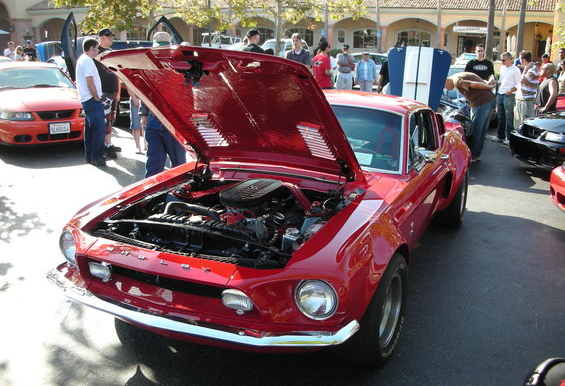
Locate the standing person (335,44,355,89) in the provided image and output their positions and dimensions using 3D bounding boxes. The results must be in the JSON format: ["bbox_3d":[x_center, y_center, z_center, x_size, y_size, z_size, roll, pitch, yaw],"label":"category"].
[{"bbox_3d":[1.702,-3.088,15.318,0.520,1.730,0.340,3,15,4],"label":"standing person"}]

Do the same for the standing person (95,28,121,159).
[{"bbox_3d":[-2.574,-1.430,8.381,0.420,1.850,0.560,1,15,-1],"label":"standing person"}]

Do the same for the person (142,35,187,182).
[{"bbox_3d":[-1.016,-0.472,4.962,0.500,1.776,0.340,-3,15,-17],"label":"person"}]

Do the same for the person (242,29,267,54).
[{"bbox_3d":[-0.447,-1.736,9.466,0.360,1.860,0.520,-11,19,-39],"label":"person"}]

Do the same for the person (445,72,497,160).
[{"bbox_3d":[2.934,-1.182,8.918,0.850,1.368,0.520,5,15,14],"label":"person"}]

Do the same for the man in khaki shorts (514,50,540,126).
[{"bbox_3d":[4.640,-1.802,10.866,0.380,1.720,0.500,-4,15,-20],"label":"man in khaki shorts"}]

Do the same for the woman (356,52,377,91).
[{"bbox_3d":[2.045,-2.624,14.077,0.520,1.600,0.320,1,14,0],"label":"woman"}]

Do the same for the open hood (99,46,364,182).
[{"bbox_3d":[-0.241,-0.382,3.114,1.220,0.160,1.280,8,-21,24],"label":"open hood"}]

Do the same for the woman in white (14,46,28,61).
[{"bbox_3d":[-9.610,-4.584,20.998,0.340,1.570,0.480,10,17,29],"label":"woman in white"}]

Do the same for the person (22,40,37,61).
[{"bbox_3d":[-9.395,-4.786,21.218,0.540,1.730,0.320,1,15,-3],"label":"person"}]

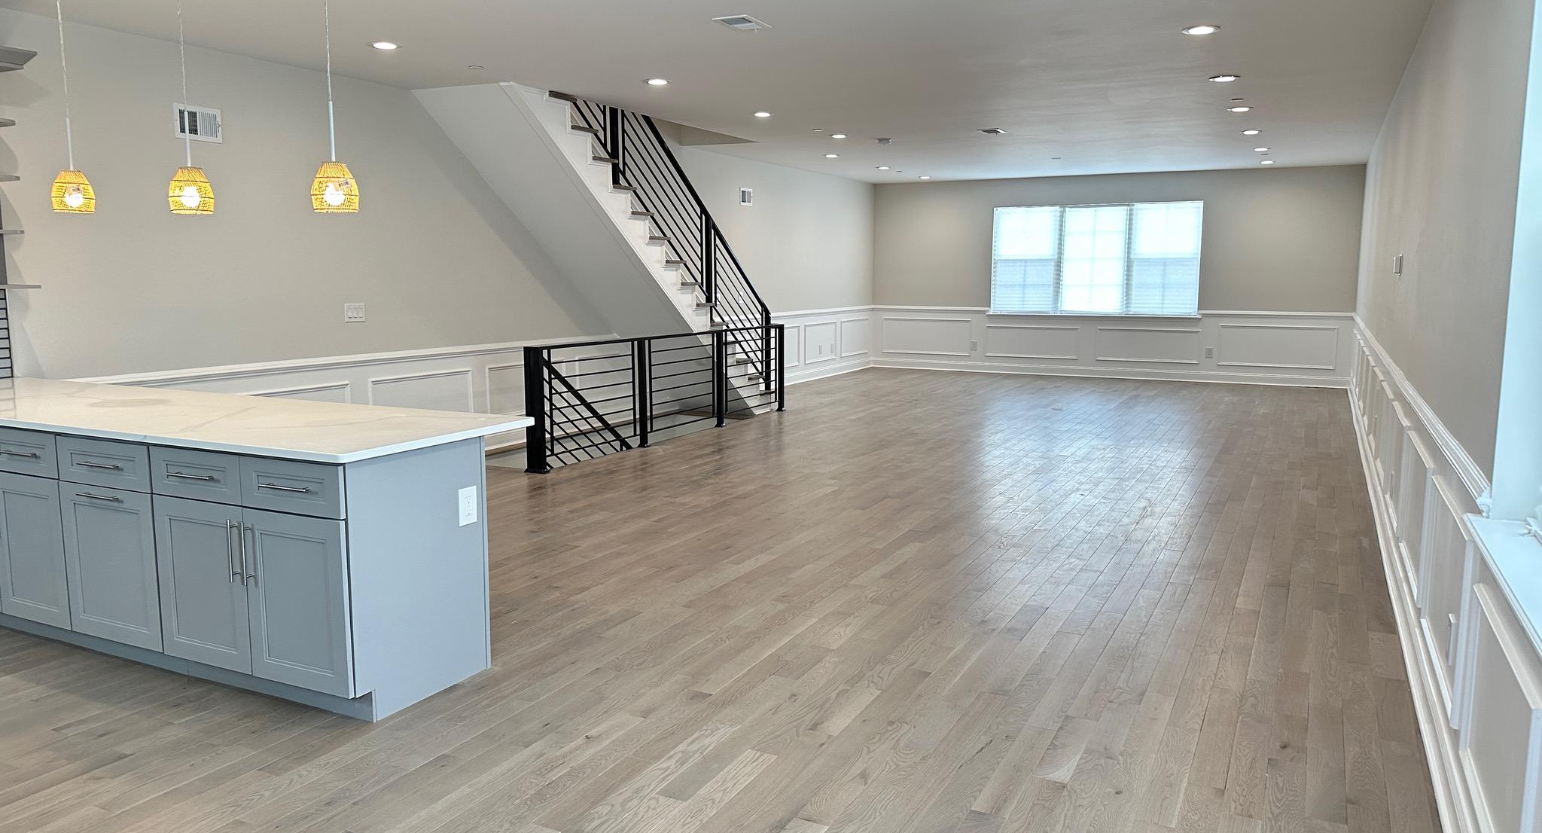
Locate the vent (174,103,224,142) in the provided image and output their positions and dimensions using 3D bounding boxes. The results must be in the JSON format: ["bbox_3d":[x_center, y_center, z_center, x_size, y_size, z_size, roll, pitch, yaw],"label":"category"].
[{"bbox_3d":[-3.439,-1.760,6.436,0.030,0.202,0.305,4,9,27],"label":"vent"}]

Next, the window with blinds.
[{"bbox_3d":[4.486,-2.178,14.930,2.870,1.530,0.110,4,9,27],"label":"window with blinds"}]

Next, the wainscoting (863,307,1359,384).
[{"bbox_3d":[4.465,-1.038,15.071,6.581,0.940,0.050,4,9,27],"label":"wainscoting"}]

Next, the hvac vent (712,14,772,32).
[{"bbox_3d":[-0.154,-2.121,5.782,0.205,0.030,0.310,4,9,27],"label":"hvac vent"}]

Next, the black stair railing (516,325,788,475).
[{"bbox_3d":[-0.809,-0.276,9.496,0.110,0.915,4.000,4,9,27],"label":"black stair railing"}]

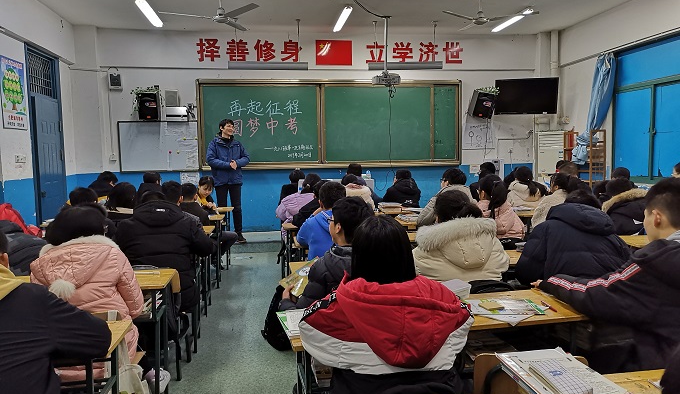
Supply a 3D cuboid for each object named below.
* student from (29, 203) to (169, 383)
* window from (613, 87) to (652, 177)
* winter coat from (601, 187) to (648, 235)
[{"bbox_3d":[-1.131,0.603,2.501,0.480,1.140,0.850,-1,4,-5],"label":"student"},{"bbox_3d":[3.880,-0.867,7.022,0.060,1.180,0.720,-2,5,-8],"label":"window"},{"bbox_3d":[2.274,0.256,4.190,0.540,0.660,0.450,-2,5,-13],"label":"winter coat"}]

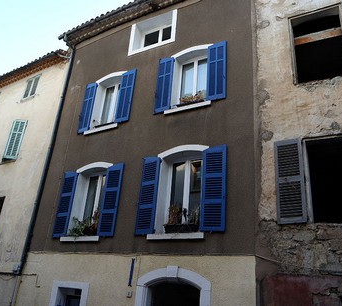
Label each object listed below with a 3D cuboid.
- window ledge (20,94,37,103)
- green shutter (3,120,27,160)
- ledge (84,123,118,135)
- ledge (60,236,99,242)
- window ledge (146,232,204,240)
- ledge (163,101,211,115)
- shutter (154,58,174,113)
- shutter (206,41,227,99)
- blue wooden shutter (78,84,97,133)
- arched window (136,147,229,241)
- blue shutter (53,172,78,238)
[{"bbox_3d":[-4.611,-1.743,9.911,0.740,0.110,0.150,-9,-26,29],"label":"window ledge"},{"bbox_3d":[-4.660,-0.435,9.171,0.377,1.260,0.045,5,-22,-3],"label":"green shutter"},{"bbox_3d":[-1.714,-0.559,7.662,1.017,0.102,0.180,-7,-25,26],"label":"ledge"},{"bbox_3d":[-1.949,1.894,6.700,1.081,0.097,0.180,-7,-25,26],"label":"ledge"},{"bbox_3d":[0.099,1.574,5.732,1.170,0.101,0.180,-7,-25,26],"label":"window ledge"},{"bbox_3d":[0.382,-0.944,6.697,1.095,0.095,0.180,-7,-25,26],"label":"ledge"},{"bbox_3d":[-0.151,-1.611,7.202,0.396,1.501,0.045,-7,-25,26],"label":"shutter"},{"bbox_3d":[0.993,-1.797,6.664,0.414,1.472,0.045,-7,-25,26],"label":"shutter"},{"bbox_3d":[-2.210,-1.216,8.143,0.372,1.484,0.045,-7,-25,26],"label":"blue wooden shutter"},{"bbox_3d":[0.249,0.723,6.150,1.843,1.807,0.380,-7,-25,26],"label":"arched window"},{"bbox_3d":[-2.483,1.181,7.227,0.418,1.537,0.045,-7,-25,26],"label":"blue shutter"}]

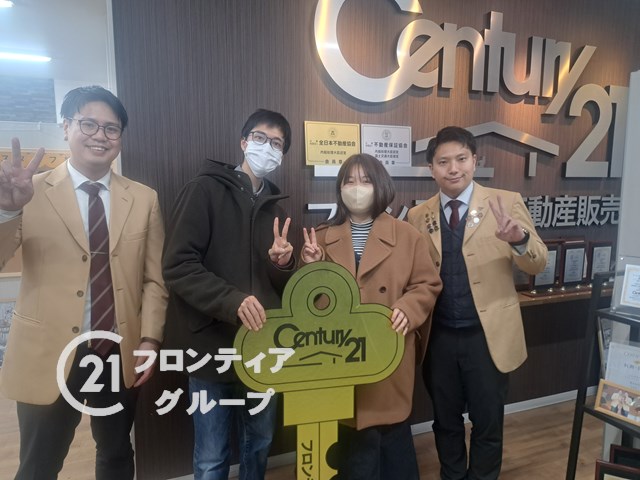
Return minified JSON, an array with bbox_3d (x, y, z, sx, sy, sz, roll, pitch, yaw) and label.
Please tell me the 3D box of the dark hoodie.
[{"bbox_3d":[-0.323,0.106,1.600,0.480,0.780,0.370,-4,8,-26],"label":"dark hoodie"}]

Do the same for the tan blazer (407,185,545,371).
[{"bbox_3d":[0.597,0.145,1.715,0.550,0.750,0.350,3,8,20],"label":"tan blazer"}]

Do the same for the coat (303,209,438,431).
[{"bbox_3d":[0.195,0.304,1.716,0.530,0.830,0.360,2,8,13],"label":"coat"}]

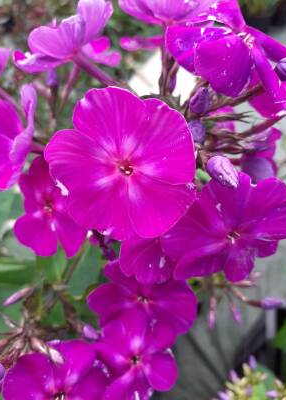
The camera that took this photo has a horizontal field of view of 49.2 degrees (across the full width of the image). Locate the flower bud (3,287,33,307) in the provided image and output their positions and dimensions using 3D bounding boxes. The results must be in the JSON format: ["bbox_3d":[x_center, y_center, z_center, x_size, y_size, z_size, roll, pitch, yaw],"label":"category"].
[{"bbox_3d":[-0.055,0.043,0.138,0.015,0.004,0.004,-31,90,-12],"label":"flower bud"}]

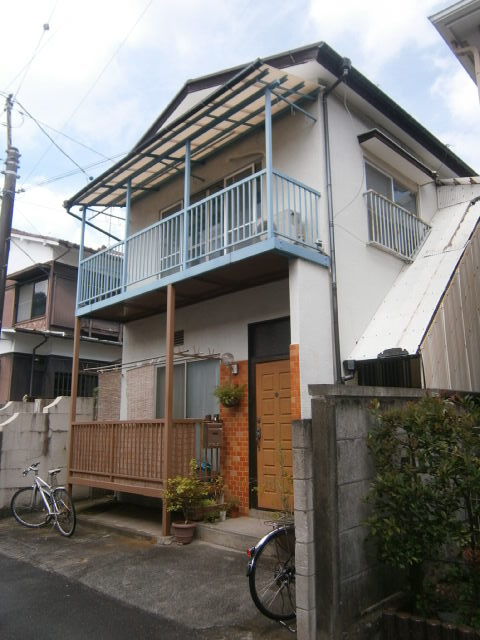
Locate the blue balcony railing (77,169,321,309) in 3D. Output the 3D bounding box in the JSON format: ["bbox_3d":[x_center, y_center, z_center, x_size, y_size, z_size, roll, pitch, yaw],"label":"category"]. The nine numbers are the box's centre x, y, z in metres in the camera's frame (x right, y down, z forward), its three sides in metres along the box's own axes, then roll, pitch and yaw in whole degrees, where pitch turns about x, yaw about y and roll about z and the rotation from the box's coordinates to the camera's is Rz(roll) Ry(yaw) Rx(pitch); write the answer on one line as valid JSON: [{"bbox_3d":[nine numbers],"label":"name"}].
[{"bbox_3d":[-1.027,-0.971,7.841,1.060,0.930,4.950,12,-17,-44],"label":"blue balcony railing"}]

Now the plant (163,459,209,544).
[{"bbox_3d":[-0.719,2.366,6.321,0.500,1.060,0.530,-1,-12,0],"label":"plant"}]

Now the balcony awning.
[{"bbox_3d":[-1.110,-2.706,8.074,5.100,0.150,1.400,-13,-1,44],"label":"balcony awning"}]

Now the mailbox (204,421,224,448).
[{"bbox_3d":[-0.384,1.662,6.951,0.280,0.360,0.150,12,-17,-44],"label":"mailbox"}]

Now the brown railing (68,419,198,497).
[{"bbox_3d":[-1.764,2.127,7.642,0.620,1.040,2.920,12,-17,-44],"label":"brown railing"}]

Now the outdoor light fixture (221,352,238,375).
[{"bbox_3d":[-0.148,0.651,7.254,0.240,0.310,0.180,12,-17,-44],"label":"outdoor light fixture"}]

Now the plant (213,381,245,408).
[{"bbox_3d":[-0.161,1.103,7.143,0.310,0.370,0.400,12,-17,-44],"label":"plant"}]

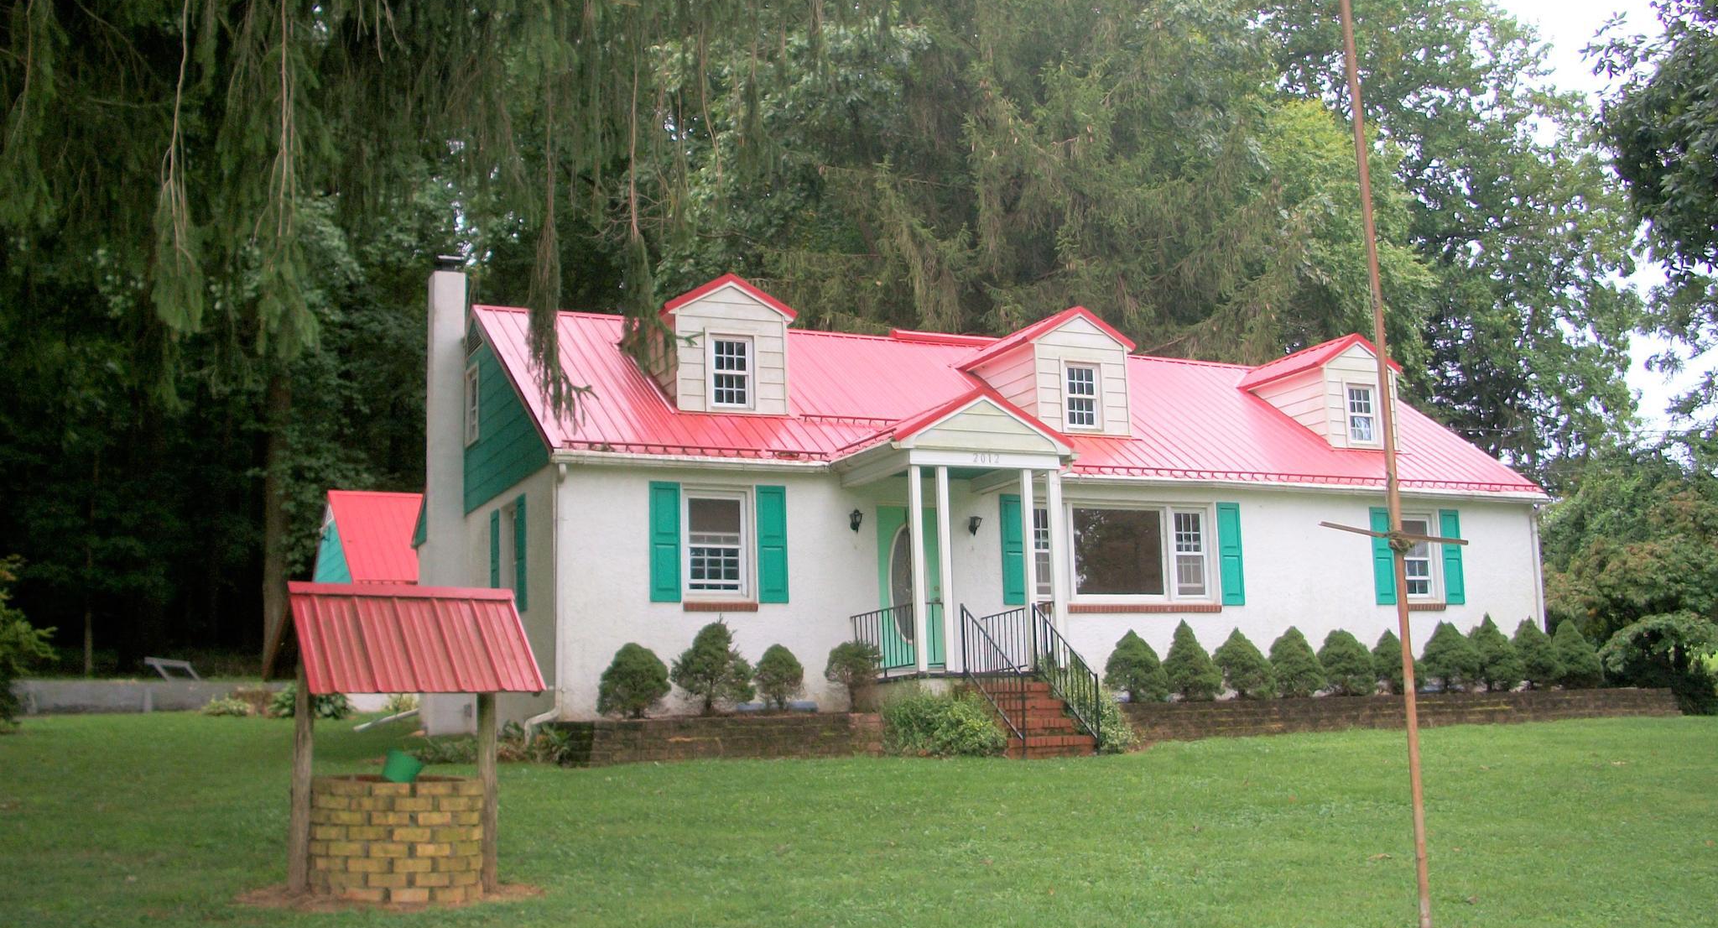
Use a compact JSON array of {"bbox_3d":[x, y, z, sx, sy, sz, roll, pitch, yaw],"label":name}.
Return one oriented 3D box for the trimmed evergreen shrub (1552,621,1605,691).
[{"bbox_3d":[10.557,2.799,25.590,0.709,1.024,0.709,3,-11,-26],"label":"trimmed evergreen shrub"}]

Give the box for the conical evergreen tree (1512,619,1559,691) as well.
[{"bbox_3d":[9.827,2.771,25.237,0.709,1.054,0.709,3,-11,-26],"label":"conical evergreen tree"}]

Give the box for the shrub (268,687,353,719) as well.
[{"bbox_3d":[-9.818,4.268,31.106,1.379,0.611,1.133,3,-11,-26],"label":"shrub"}]

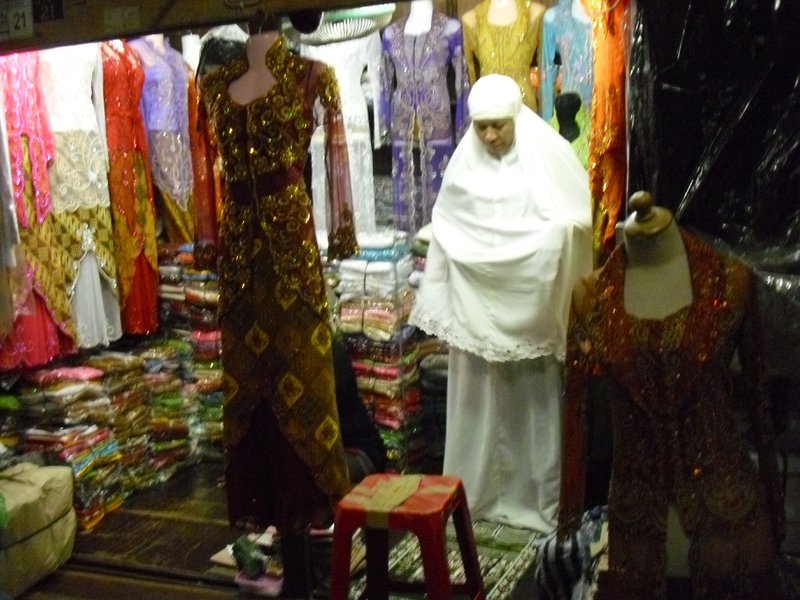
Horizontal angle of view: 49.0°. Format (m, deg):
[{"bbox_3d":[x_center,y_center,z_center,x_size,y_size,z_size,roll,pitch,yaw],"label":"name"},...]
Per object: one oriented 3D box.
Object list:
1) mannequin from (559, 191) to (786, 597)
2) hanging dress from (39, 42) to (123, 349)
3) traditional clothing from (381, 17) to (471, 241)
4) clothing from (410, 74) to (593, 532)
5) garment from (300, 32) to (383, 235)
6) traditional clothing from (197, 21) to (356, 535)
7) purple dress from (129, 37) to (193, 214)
[{"bbox_3d":[0.568,0.276,1.830,0.440,0.830,0.270,1,6,25],"label":"mannequin"},{"bbox_3d":[-1.383,-0.461,3.800,0.350,1.310,0.280,-4,6,-32],"label":"hanging dress"},{"bbox_3d":[0.119,-0.845,4.250,0.430,1.050,0.250,0,5,15],"label":"traditional clothing"},{"bbox_3d":[0.344,0.018,2.950,0.580,1.490,0.420,1,5,18],"label":"clothing"},{"bbox_3d":[-0.293,-0.819,4.400,0.420,1.050,0.260,0,5,16],"label":"garment"},{"bbox_3d":[-0.338,-0.045,2.420,0.430,1.340,0.290,1,5,17],"label":"traditional clothing"},{"bbox_3d":[-1.159,-0.859,4.250,0.320,0.790,0.230,-4,6,-32],"label":"purple dress"}]

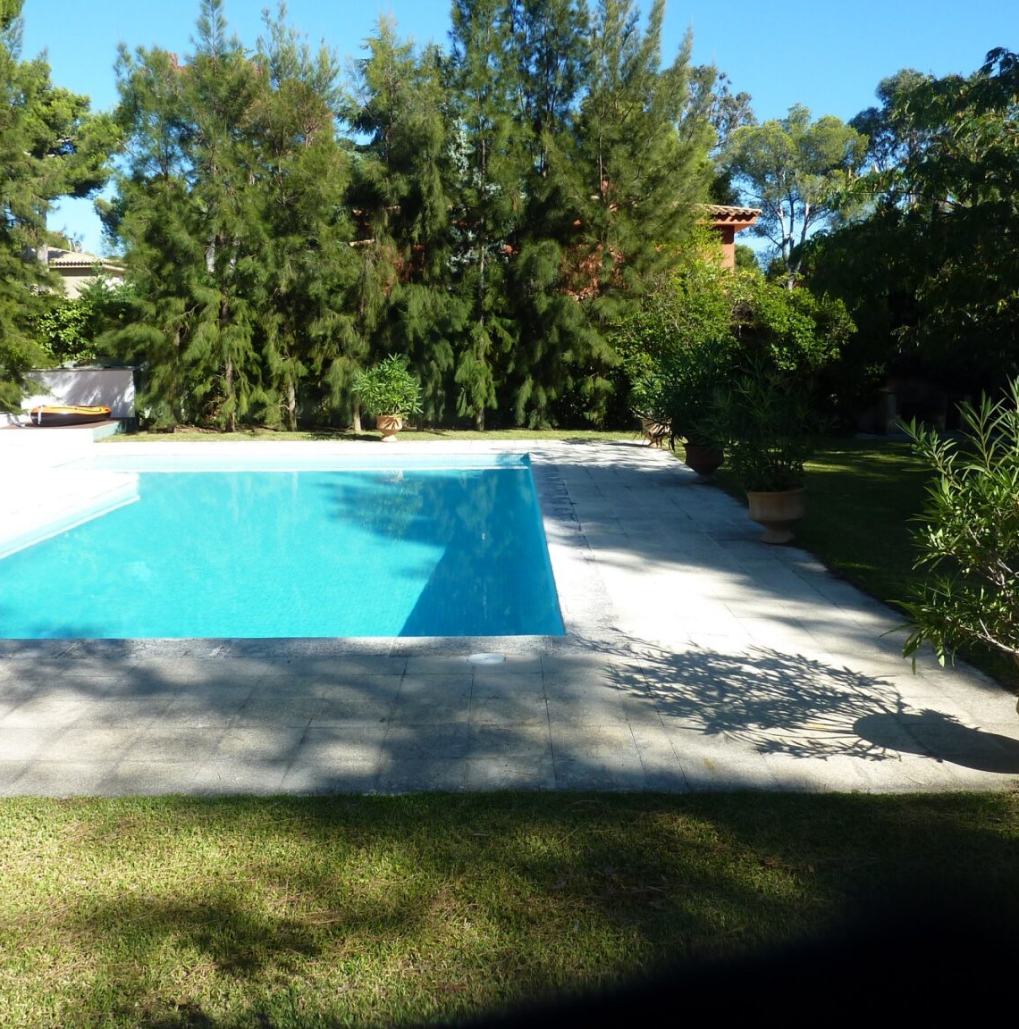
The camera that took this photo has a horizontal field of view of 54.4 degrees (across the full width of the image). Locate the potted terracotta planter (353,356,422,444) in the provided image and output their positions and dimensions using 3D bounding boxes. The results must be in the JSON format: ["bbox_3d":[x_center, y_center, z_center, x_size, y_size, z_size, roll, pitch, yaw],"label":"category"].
[{"bbox_3d":[-2.372,-2.272,19.346,1.320,1.660,1.250,0,10,0],"label":"potted terracotta planter"}]

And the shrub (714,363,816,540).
[{"bbox_3d":[2.347,-0.584,9.019,0.909,1.651,0.882,0,10,-1],"label":"shrub"}]

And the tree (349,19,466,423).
[{"bbox_3d":[-2.005,-5.563,19.512,2.286,7.835,2.218,0,10,-1],"label":"tree"}]

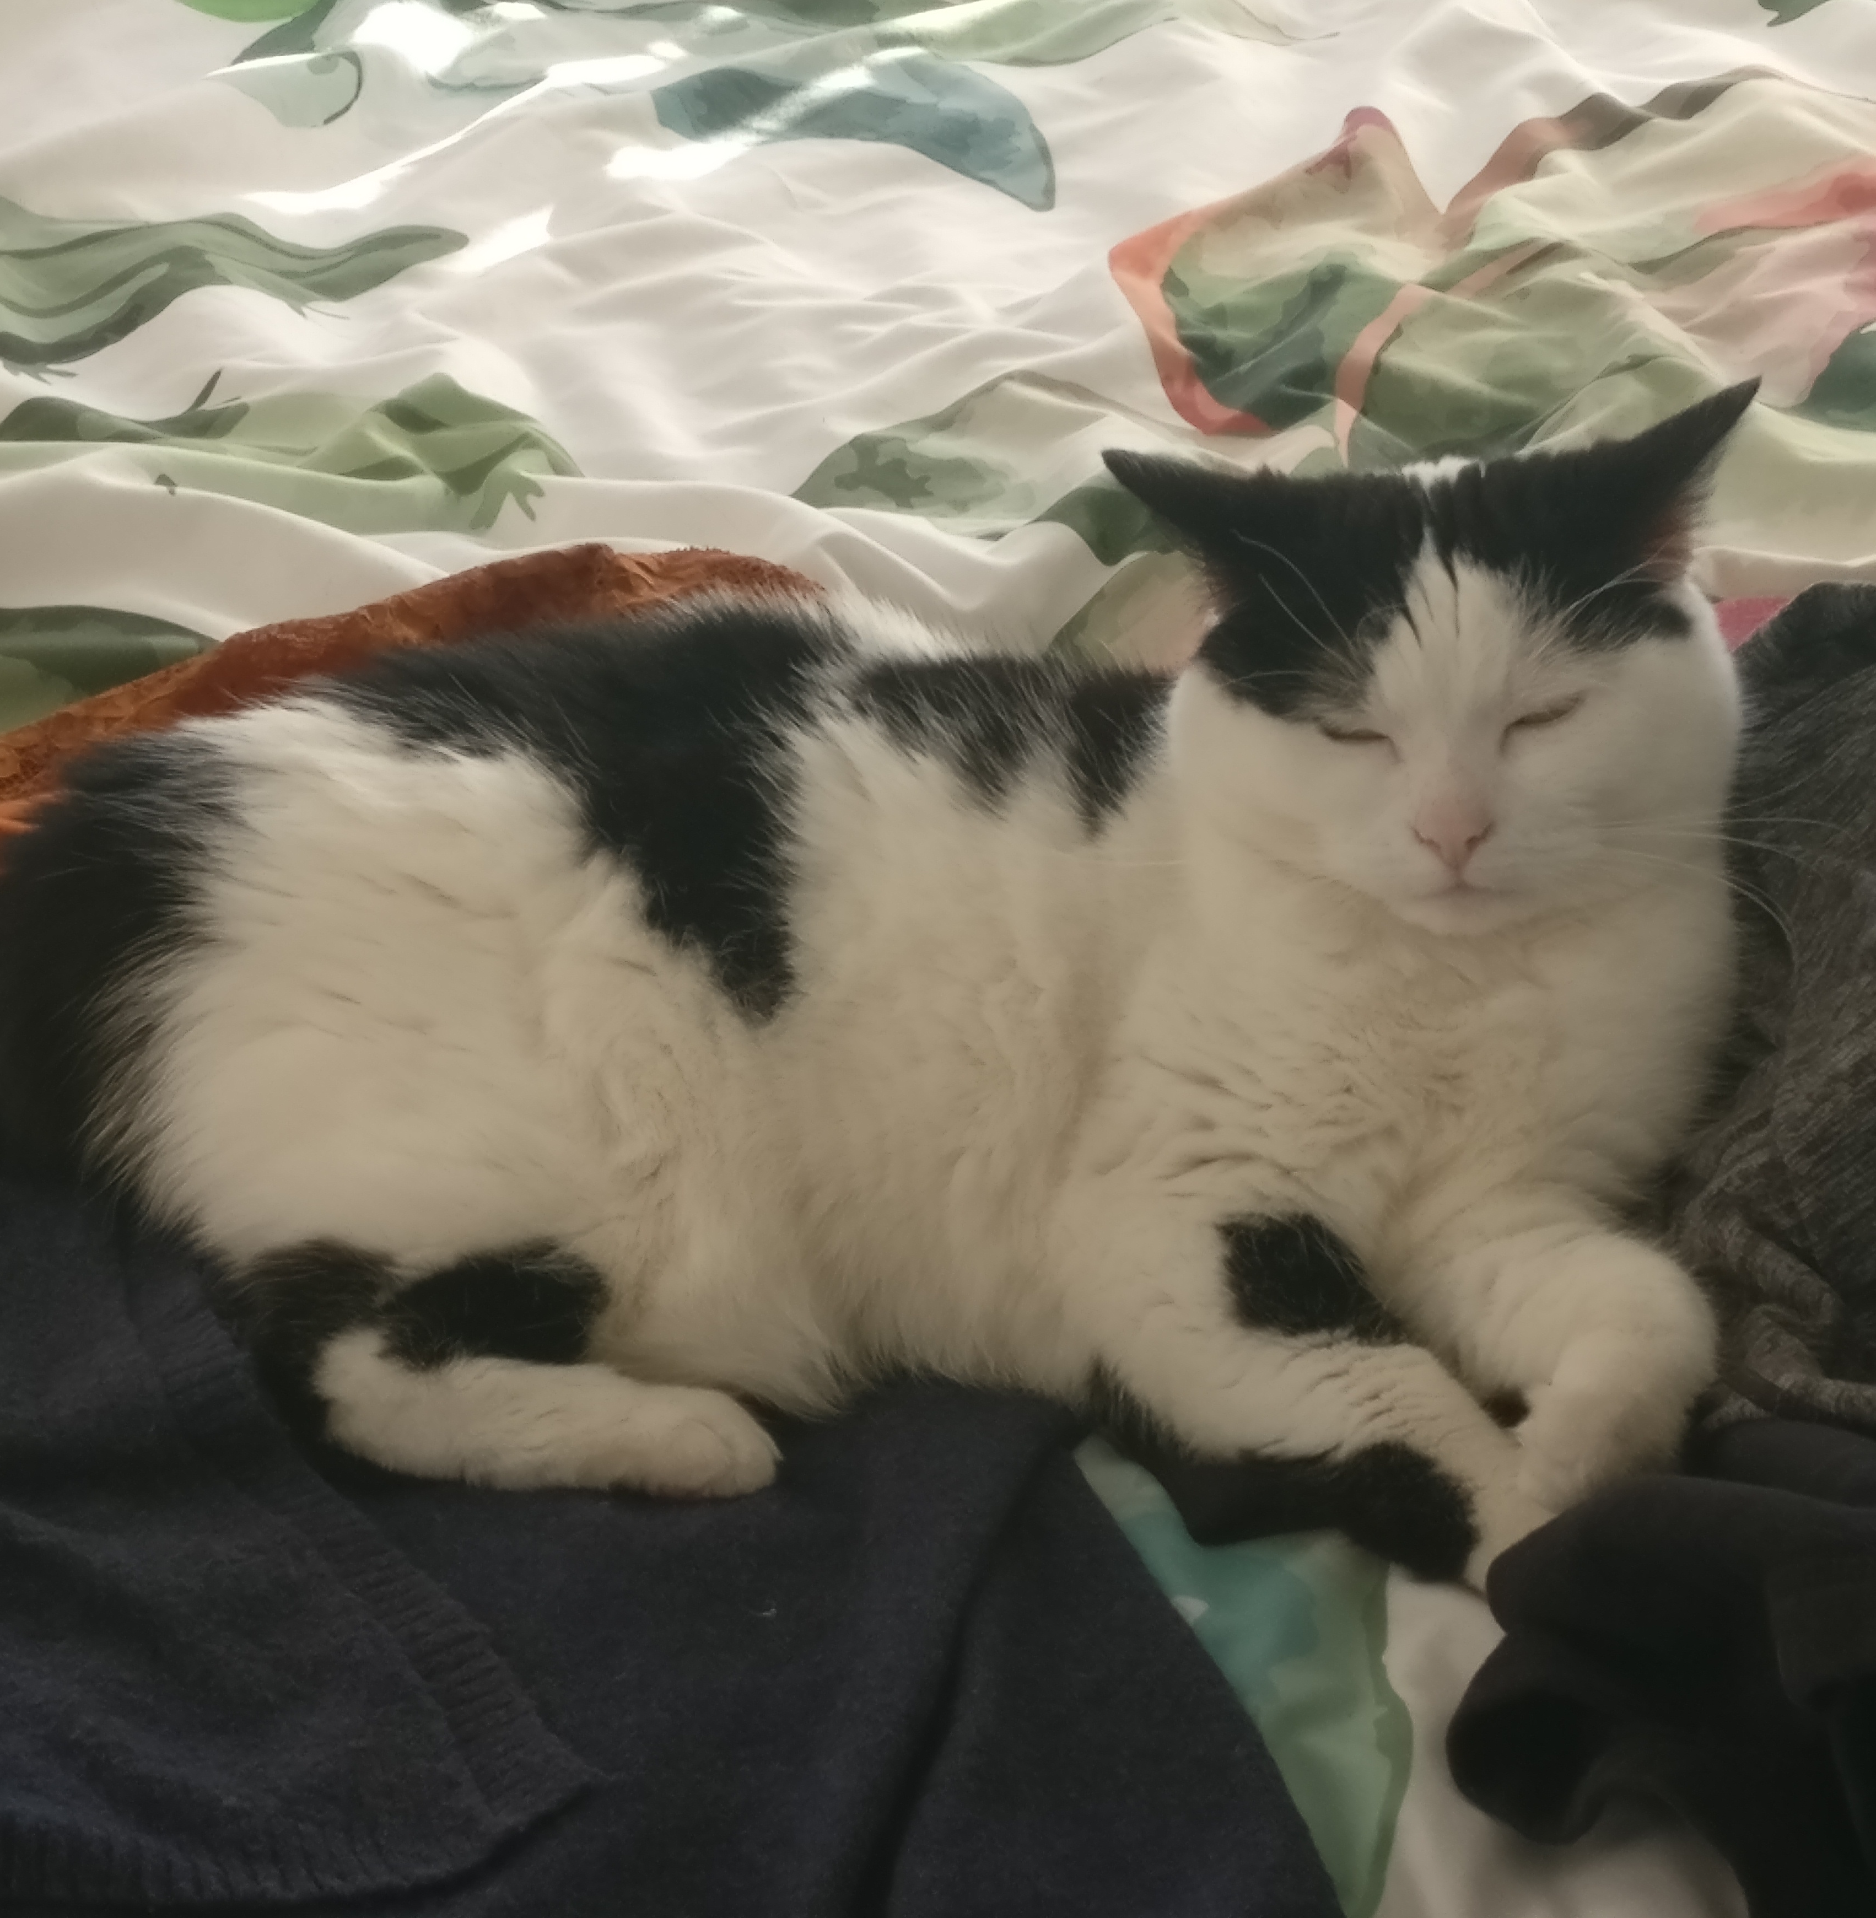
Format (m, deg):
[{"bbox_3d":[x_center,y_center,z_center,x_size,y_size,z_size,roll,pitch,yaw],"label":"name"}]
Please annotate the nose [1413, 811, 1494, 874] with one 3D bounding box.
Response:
[{"bbox_3d":[0.123,-0.028,0.492,0.019,0.013,0.012,-5,14,15],"label":"nose"}]

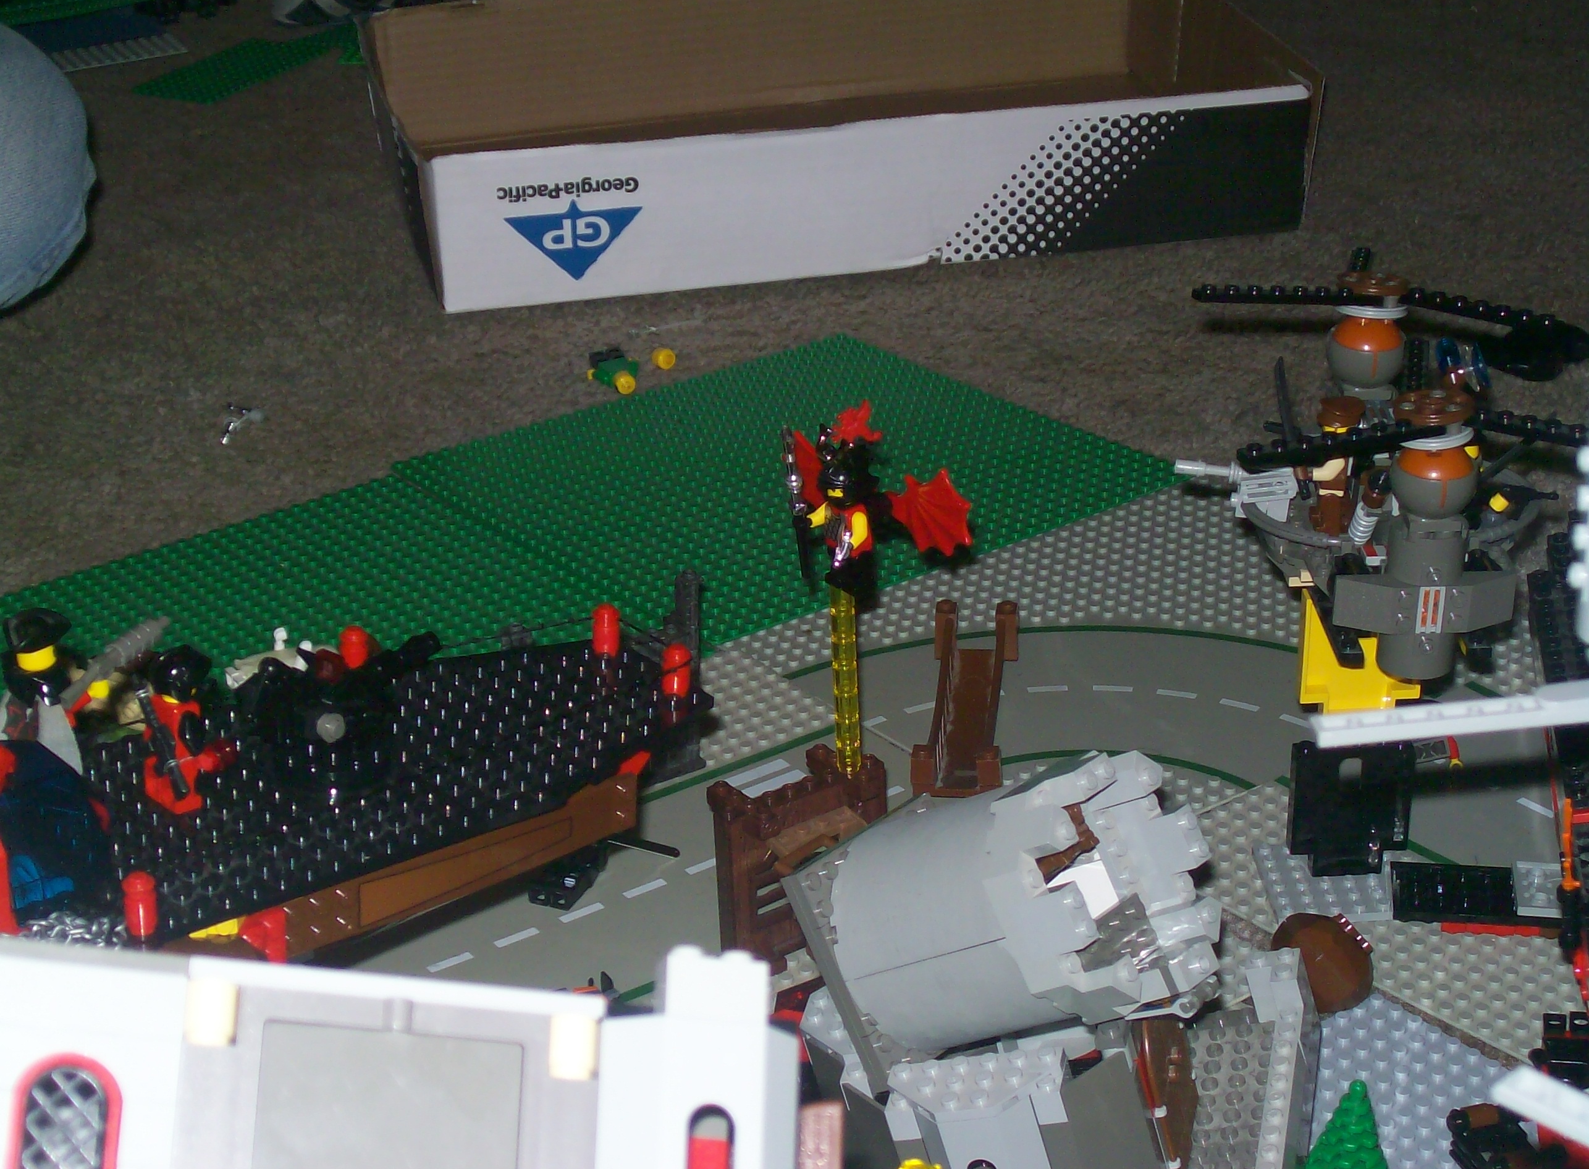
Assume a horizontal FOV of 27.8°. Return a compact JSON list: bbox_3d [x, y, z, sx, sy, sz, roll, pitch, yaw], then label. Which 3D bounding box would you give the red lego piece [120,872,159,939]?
[{"bbox_3d":[-0.158,0.077,0.776,0.008,0.015,0.008,3,24,-1],"label":"red lego piece"}]

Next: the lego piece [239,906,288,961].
[{"bbox_3d":[-0.131,0.087,0.794,0.013,0.015,0.007,-17,31,-38],"label":"lego piece"}]

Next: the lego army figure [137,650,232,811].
[{"bbox_3d":[-0.160,0.036,0.834,0.019,0.043,0.019,-17,31,-38],"label":"lego army figure"}]

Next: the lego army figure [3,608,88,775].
[{"bbox_3d":[-0.198,0.029,0.842,0.023,0.046,0.018,13,26,21],"label":"lego army figure"}]

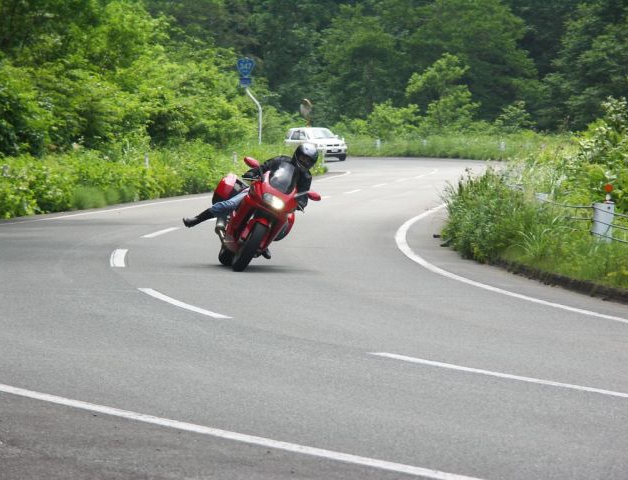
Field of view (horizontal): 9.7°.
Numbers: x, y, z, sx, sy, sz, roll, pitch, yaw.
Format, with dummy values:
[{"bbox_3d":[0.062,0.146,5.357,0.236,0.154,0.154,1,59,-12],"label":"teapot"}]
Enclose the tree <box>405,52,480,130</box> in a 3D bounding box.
[{"bbox_3d":[7.228,-8.128,208.000,4.000,5.000,3.800,0,2,0],"label":"tree"}]

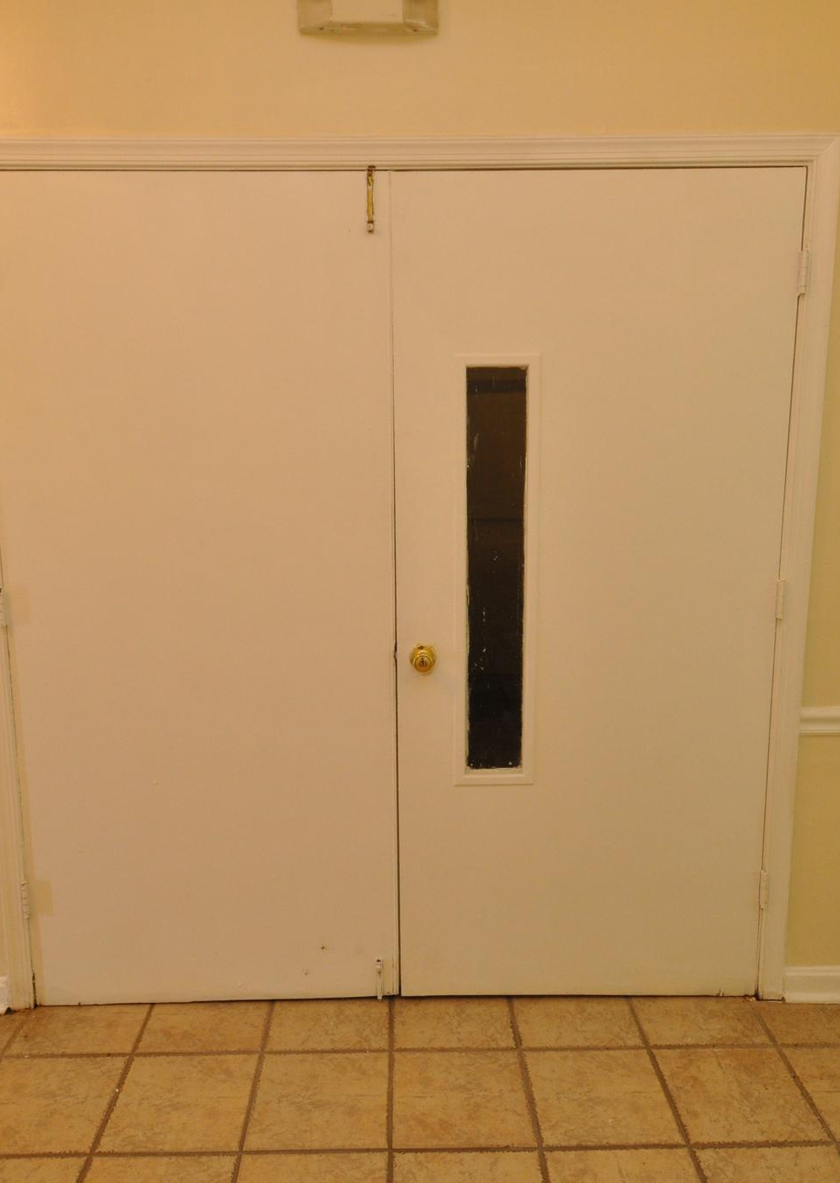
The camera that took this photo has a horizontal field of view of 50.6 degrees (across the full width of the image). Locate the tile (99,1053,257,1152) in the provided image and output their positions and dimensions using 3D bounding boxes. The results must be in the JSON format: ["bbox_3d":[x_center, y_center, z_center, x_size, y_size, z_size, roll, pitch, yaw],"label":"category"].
[{"bbox_3d":[-0.525,1.135,1.977,0.296,0.010,0.296,0,9,-1],"label":"tile"}]

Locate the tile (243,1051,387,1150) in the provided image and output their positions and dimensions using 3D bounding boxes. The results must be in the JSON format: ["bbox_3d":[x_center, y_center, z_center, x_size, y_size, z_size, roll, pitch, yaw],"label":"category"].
[{"bbox_3d":[-0.216,1.130,1.978,0.296,0.010,0.296,0,9,-1],"label":"tile"}]

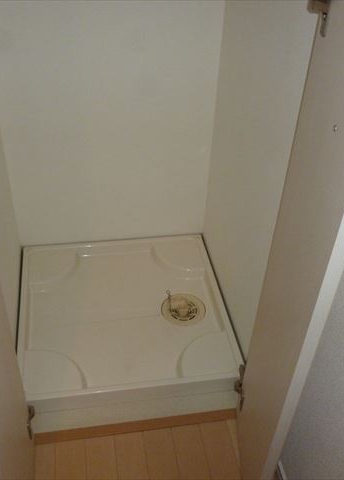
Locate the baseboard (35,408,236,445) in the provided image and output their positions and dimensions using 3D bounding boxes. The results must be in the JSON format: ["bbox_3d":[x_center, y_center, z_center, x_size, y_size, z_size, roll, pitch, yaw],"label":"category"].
[{"bbox_3d":[-0.090,0.520,1.460,0.600,0.054,0.016,-4,38,-9],"label":"baseboard"}]

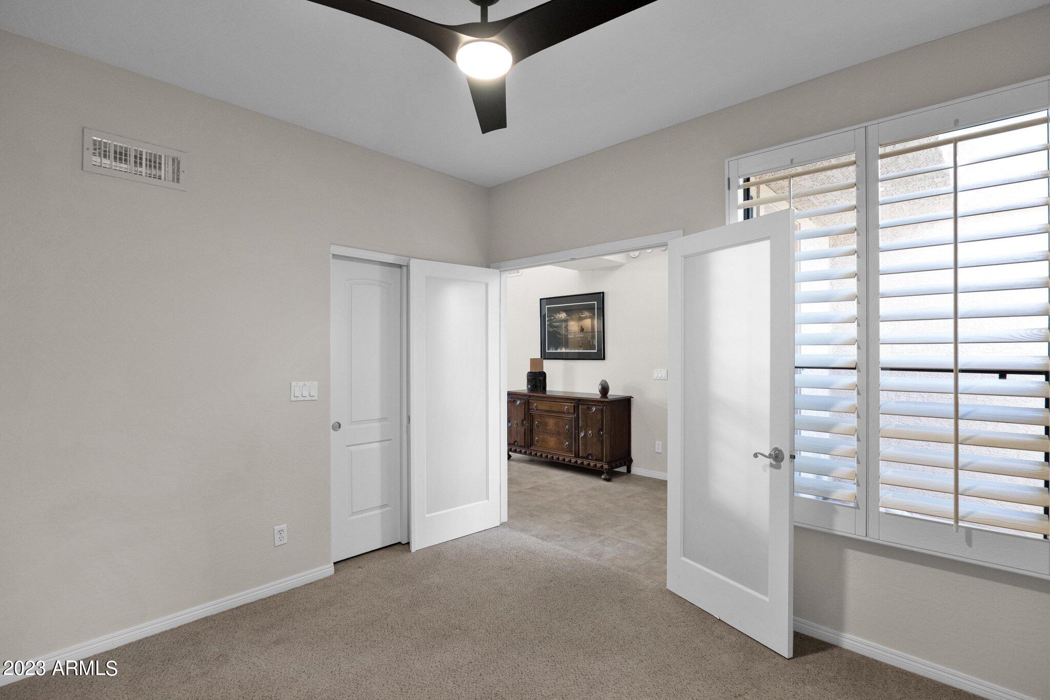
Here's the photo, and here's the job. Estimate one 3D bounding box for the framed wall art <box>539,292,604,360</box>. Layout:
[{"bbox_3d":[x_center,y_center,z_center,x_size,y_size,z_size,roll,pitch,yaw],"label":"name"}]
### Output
[{"bbox_3d":[0.578,-0.282,5.920,0.993,0.828,0.030,0,0,41],"label":"framed wall art"}]

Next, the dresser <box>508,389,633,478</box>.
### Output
[{"bbox_3d":[0.466,0.980,5.702,1.650,0.875,0.475,0,0,41],"label":"dresser"}]

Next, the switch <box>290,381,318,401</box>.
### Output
[{"bbox_3d":[-1.326,0.252,2.814,0.012,0.114,0.160,0,0,45],"label":"switch"}]

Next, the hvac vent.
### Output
[{"bbox_3d":[-1.869,-0.912,2.255,0.020,0.198,0.390,0,0,45],"label":"hvac vent"}]

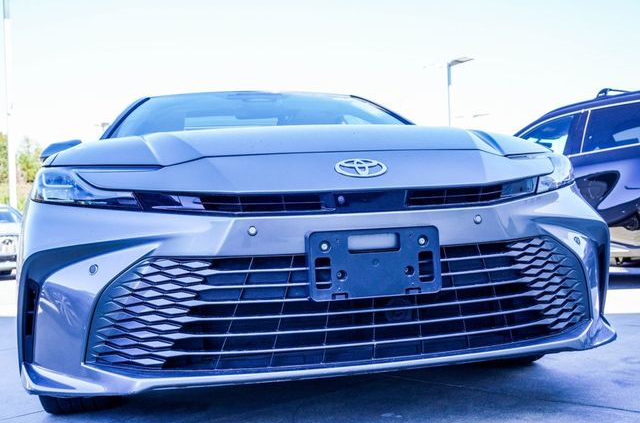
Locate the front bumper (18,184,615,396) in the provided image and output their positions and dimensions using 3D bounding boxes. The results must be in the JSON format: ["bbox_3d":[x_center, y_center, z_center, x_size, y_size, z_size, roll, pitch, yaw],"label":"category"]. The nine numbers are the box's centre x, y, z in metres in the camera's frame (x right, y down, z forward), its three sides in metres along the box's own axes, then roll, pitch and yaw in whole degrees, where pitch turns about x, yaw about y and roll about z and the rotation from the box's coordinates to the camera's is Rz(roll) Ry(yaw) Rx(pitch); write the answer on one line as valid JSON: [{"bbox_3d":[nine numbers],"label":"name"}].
[{"bbox_3d":[0.087,0.194,1.863,1.820,0.510,0.540,-2,-1,-12],"label":"front bumper"}]

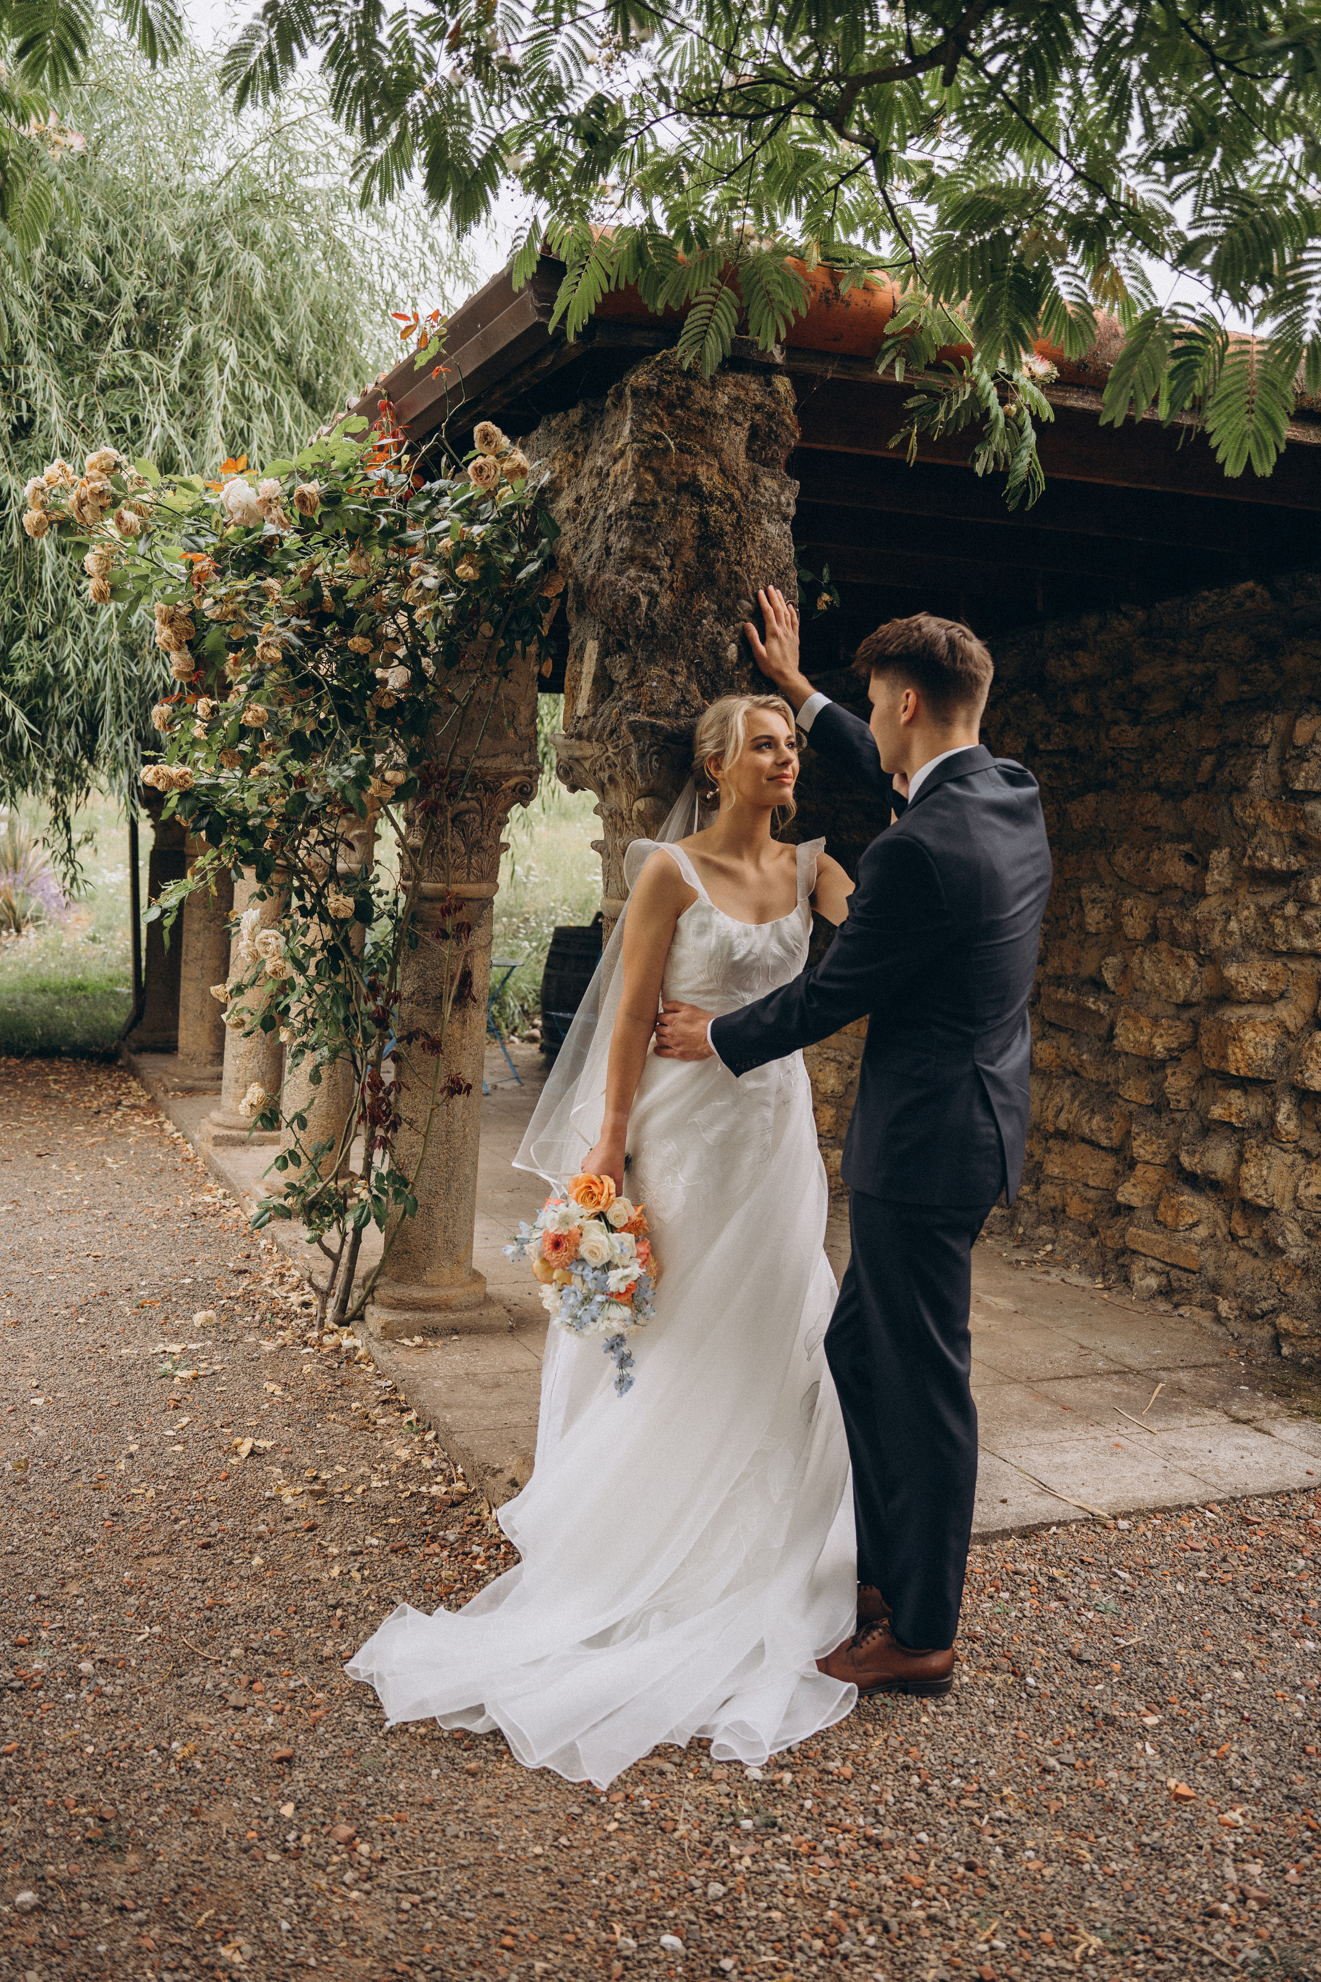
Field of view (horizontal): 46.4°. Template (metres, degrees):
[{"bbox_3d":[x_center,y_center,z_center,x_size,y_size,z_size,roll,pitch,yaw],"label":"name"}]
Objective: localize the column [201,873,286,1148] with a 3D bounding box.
[{"bbox_3d":[-1.838,-0.122,6.949,0.370,1.580,0.370,1,5,-26],"label":"column"}]

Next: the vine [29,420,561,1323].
[{"bbox_3d":[-1.077,-0.260,4.342,1.330,2.470,1.000,1,5,-26],"label":"vine"}]

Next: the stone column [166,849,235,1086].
[{"bbox_3d":[-2.464,-0.269,8.238,0.370,1.580,0.370,1,5,-26],"label":"stone column"}]

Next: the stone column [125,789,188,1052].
[{"bbox_3d":[-3.062,-0.431,9.493,0.370,1.620,0.370,1,5,-26],"label":"stone column"}]

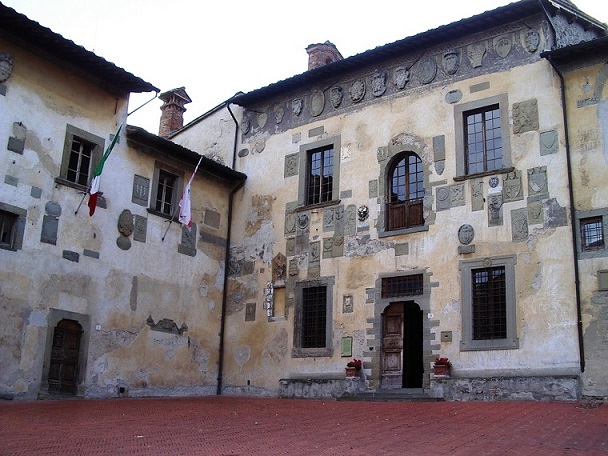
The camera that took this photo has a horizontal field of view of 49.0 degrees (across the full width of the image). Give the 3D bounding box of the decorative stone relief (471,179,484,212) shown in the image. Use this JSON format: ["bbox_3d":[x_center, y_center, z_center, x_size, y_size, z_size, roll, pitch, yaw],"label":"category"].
[{"bbox_3d":[4.981,-0.931,19.106,0.346,0.941,0.100,-10,-19,36],"label":"decorative stone relief"}]

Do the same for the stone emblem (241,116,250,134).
[{"bbox_3d":[-2.227,-3.884,25.667,0.430,0.673,0.130,-9,-19,36],"label":"stone emblem"}]

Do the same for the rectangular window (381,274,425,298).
[{"bbox_3d":[3.077,1.804,20.359,1.415,0.627,0.200,-9,-19,37],"label":"rectangular window"}]

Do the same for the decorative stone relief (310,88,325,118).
[{"bbox_3d":[0.500,-4.422,23.676,0.621,1.058,0.130,-9,-19,36],"label":"decorative stone relief"}]

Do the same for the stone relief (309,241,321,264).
[{"bbox_3d":[0.365,0.819,22.290,0.444,0.699,0.080,-9,-19,36],"label":"stone relief"}]

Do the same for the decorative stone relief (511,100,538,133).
[{"bbox_3d":[6.324,-3.169,19.034,0.718,0.932,0.100,-9,-19,37],"label":"decorative stone relief"}]

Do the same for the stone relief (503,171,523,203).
[{"bbox_3d":[5.810,-1.140,18.504,0.559,0.867,0.100,-10,-19,36],"label":"stone relief"}]

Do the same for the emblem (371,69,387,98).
[{"bbox_3d":[2.522,-4.784,22.223,0.599,1.002,0.150,-10,-19,36],"label":"emblem"}]

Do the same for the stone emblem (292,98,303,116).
[{"bbox_3d":[-0.257,-4.426,24.534,0.447,0.662,0.120,-10,-18,38],"label":"stone emblem"}]

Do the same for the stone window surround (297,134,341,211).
[{"bbox_3d":[0.526,-1.861,22.946,1.825,2.439,0.250,-9,-19,36],"label":"stone window surround"}]

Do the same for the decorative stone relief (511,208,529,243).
[{"bbox_3d":[5.908,-0.065,18.206,0.446,0.881,0.080,-10,-18,38],"label":"decorative stone relief"}]

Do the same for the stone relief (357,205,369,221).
[{"bbox_3d":[1.927,-0.483,21.744,0.433,0.545,0.130,-9,-19,37],"label":"stone relief"}]

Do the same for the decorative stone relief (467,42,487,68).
[{"bbox_3d":[5.241,-5.201,20.173,0.600,0.808,0.120,-10,-18,38],"label":"decorative stone relief"}]

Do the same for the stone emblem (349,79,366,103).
[{"bbox_3d":[1.845,-4.649,22.732,0.688,0.886,0.140,-10,-19,36],"label":"stone emblem"}]

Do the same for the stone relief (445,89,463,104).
[{"bbox_3d":[4.611,-4.066,20.637,0.585,0.484,0.100,-10,-19,36],"label":"stone relief"}]

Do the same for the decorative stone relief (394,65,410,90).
[{"bbox_3d":[3.230,-4.939,22.012,0.566,0.808,0.150,-9,-19,37],"label":"decorative stone relief"}]

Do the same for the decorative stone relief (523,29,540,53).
[{"bbox_3d":[6.573,-5.359,19.154,0.465,0.798,0.140,-10,-19,36],"label":"decorative stone relief"}]

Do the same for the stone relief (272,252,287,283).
[{"bbox_3d":[-0.879,1.374,23.444,0.671,1.057,0.130,-9,-19,37],"label":"stone relief"}]

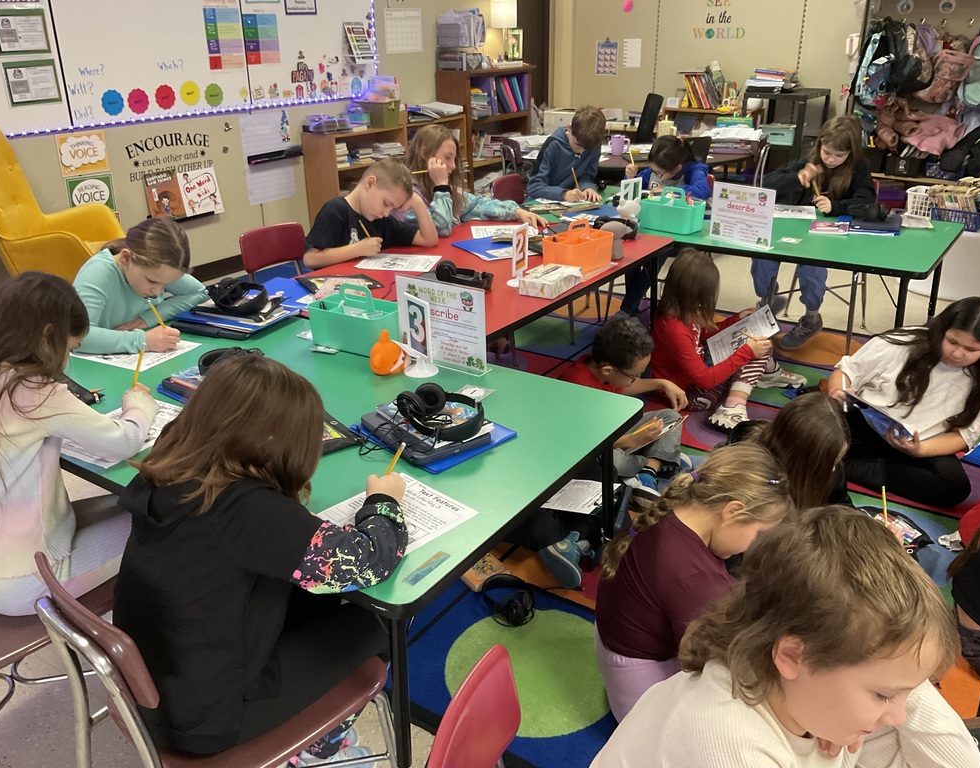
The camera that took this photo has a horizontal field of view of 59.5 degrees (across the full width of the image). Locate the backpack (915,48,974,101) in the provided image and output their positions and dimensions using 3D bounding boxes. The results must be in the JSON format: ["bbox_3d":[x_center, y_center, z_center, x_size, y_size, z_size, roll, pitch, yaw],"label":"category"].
[{"bbox_3d":[3.179,-2.151,6.000,0.380,0.380,0.220,11,25,26],"label":"backpack"}]

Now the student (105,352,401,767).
[{"bbox_3d":[-0.407,0.428,1.573,0.600,0.970,0.510,-22,31,-40],"label":"student"}]

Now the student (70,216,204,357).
[{"bbox_3d":[-1.059,-0.054,2.640,0.600,0.940,0.470,14,27,31],"label":"student"}]

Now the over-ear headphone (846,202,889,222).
[{"bbox_3d":[1.579,-0.728,3.604,0.175,0.078,0.155,-1,23,0],"label":"over-ear headphone"}]

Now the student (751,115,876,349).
[{"bbox_3d":[1.544,-0.720,4.016,0.480,1.045,0.580,13,26,29],"label":"student"}]

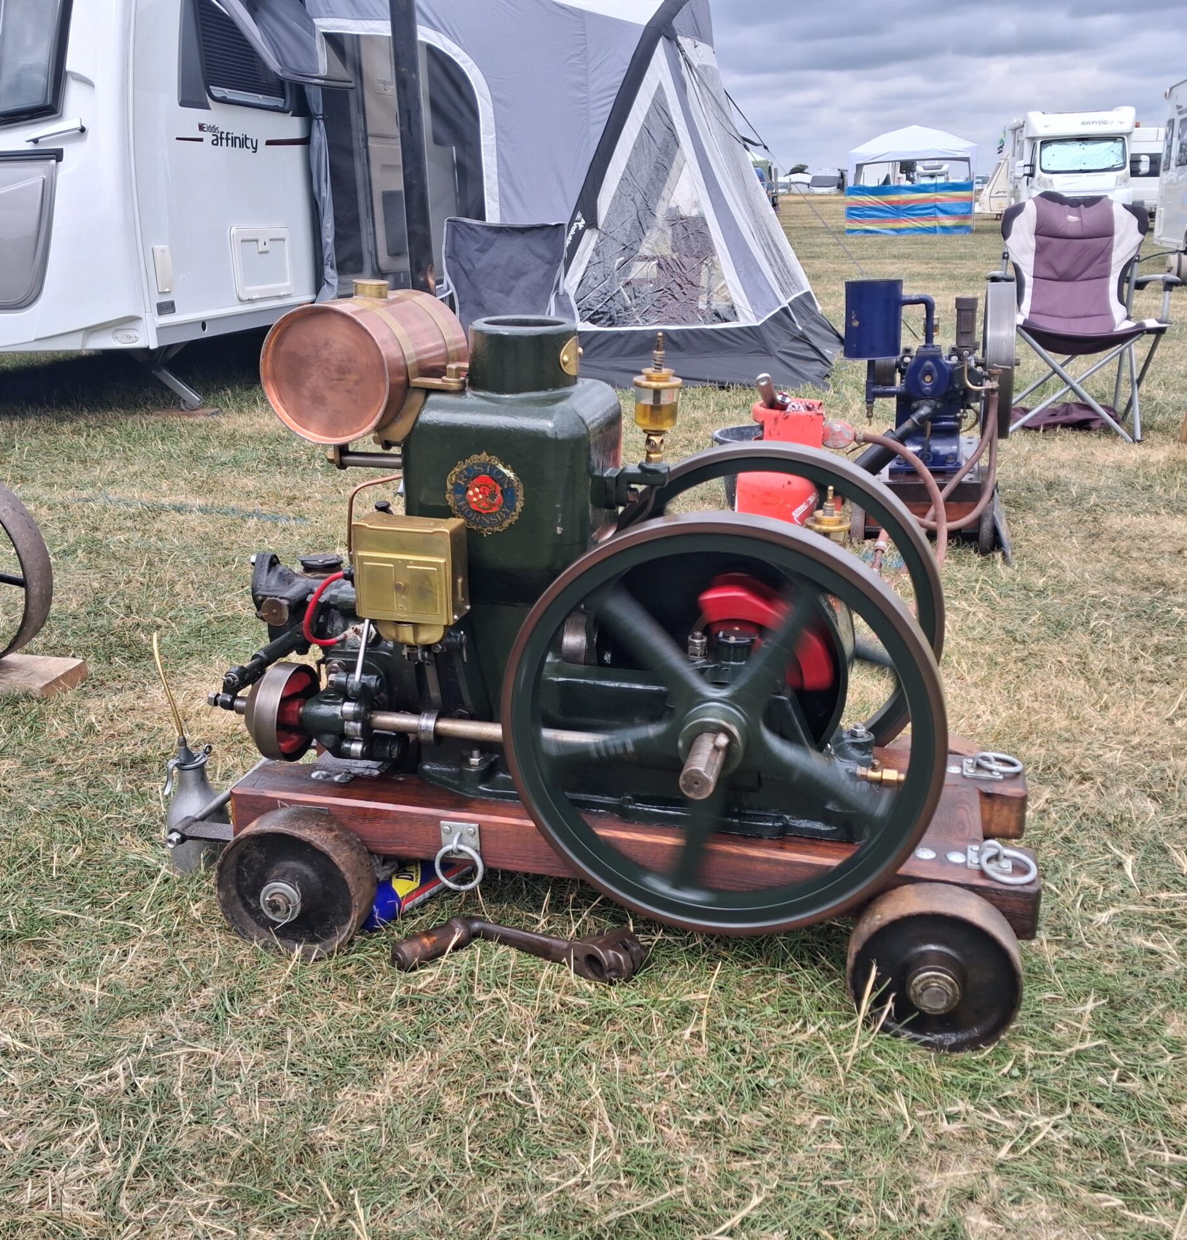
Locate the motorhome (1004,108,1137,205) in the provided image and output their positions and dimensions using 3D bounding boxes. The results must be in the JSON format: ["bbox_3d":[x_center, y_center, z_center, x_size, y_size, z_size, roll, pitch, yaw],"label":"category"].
[{"bbox_3d":[11.851,-11.144,32.445,2.300,2.800,7.000,2,19,14],"label":"motorhome"}]

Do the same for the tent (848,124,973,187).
[{"bbox_3d":[7.788,-10.705,31.292,3.000,2.480,3.000,2,19,14],"label":"tent"}]

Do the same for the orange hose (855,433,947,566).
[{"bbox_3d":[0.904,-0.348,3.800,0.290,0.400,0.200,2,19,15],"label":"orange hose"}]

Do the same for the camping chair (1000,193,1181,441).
[{"bbox_3d":[2.086,-1.315,5.627,0.820,0.970,0.660,1,19,12],"label":"camping chair"}]

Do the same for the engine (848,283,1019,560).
[{"bbox_3d":[1.085,-0.677,4.128,0.540,0.780,0.760,3,19,17],"label":"engine"}]

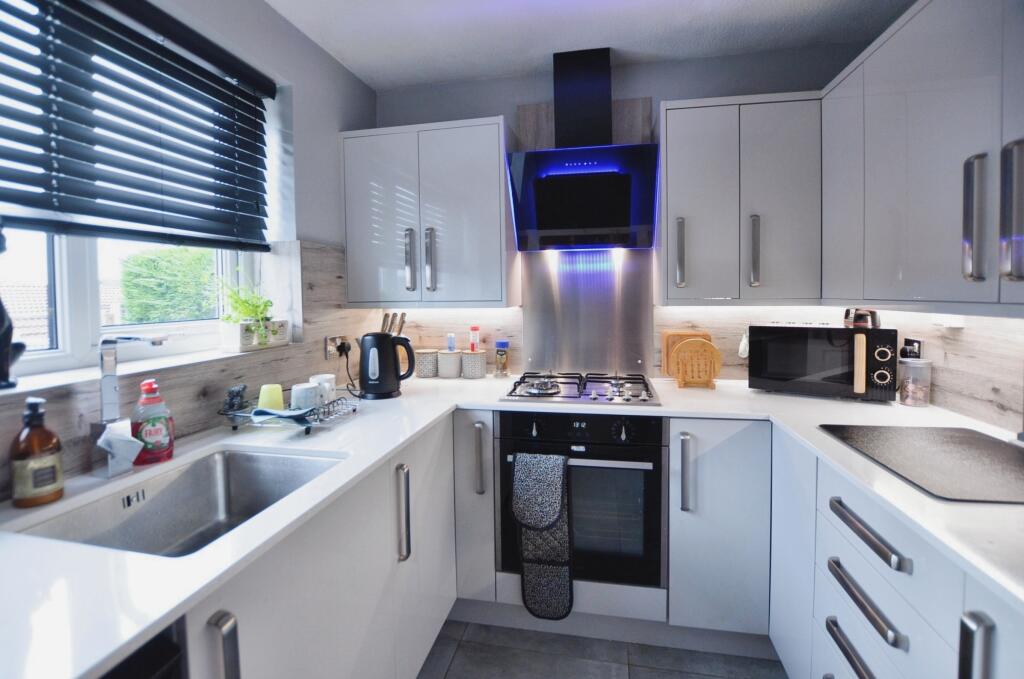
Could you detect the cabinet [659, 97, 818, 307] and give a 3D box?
[{"bbox_3d":[0.869,-0.520,1.725,0.545,0.760,0.326,1,5,11],"label":"cabinet"}]

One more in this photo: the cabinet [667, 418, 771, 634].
[{"bbox_3d":[0.733,0.591,1.666,0.305,0.715,0.560,1,5,11],"label":"cabinet"}]

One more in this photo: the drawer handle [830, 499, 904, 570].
[{"bbox_3d":[0.702,0.380,0.843,0.030,0.022,0.222,1,5,11],"label":"drawer handle"}]

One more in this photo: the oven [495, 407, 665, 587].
[{"bbox_3d":[0.282,0.531,1.726,0.597,0.597,0.570,1,5,11],"label":"oven"}]

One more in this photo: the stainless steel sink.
[{"bbox_3d":[-0.605,0.401,0.862,0.383,0.190,0.432,1,5,11],"label":"stainless steel sink"}]

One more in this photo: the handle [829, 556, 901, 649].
[{"bbox_3d":[0.703,0.521,0.854,0.030,0.022,0.223,1,5,11],"label":"handle"}]

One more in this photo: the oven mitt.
[{"bbox_3d":[0.108,0.675,1.462,0.205,0.577,0.070,1,5,11],"label":"oven mitt"}]

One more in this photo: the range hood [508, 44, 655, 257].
[{"bbox_3d":[0.304,-0.791,1.821,0.597,0.790,0.311,1,5,11],"label":"range hood"}]

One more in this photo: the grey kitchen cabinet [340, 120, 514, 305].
[{"bbox_3d":[-0.361,-0.534,1.971,0.745,0.770,0.326,1,5,11],"label":"grey kitchen cabinet"}]

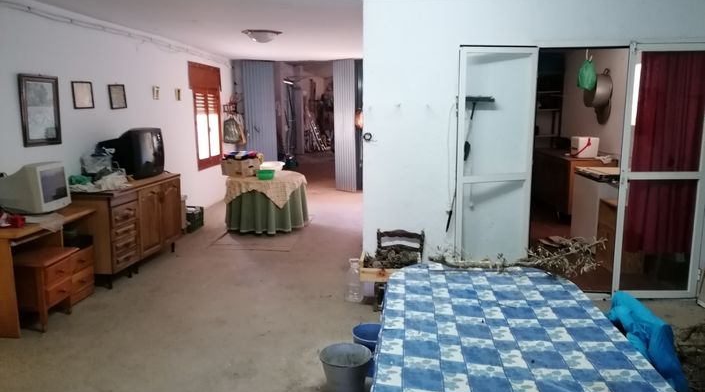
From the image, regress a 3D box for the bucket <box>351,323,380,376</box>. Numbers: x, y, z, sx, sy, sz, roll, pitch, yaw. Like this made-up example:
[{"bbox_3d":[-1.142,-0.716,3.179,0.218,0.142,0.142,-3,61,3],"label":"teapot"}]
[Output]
[{"bbox_3d":[0.130,0.948,3.339,0.255,0.250,0.255,1,8,6],"label":"bucket"}]

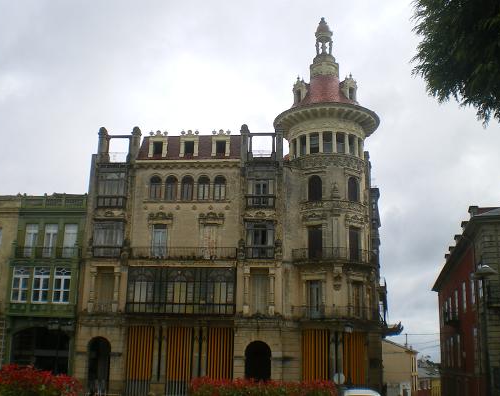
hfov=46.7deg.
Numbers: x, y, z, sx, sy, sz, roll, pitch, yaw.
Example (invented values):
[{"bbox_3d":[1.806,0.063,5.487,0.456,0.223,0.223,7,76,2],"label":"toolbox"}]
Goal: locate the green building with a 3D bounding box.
[{"bbox_3d":[-15.627,8.238,49.286,6.026,15.335,9.000,-1,-14,8],"label":"green building"}]

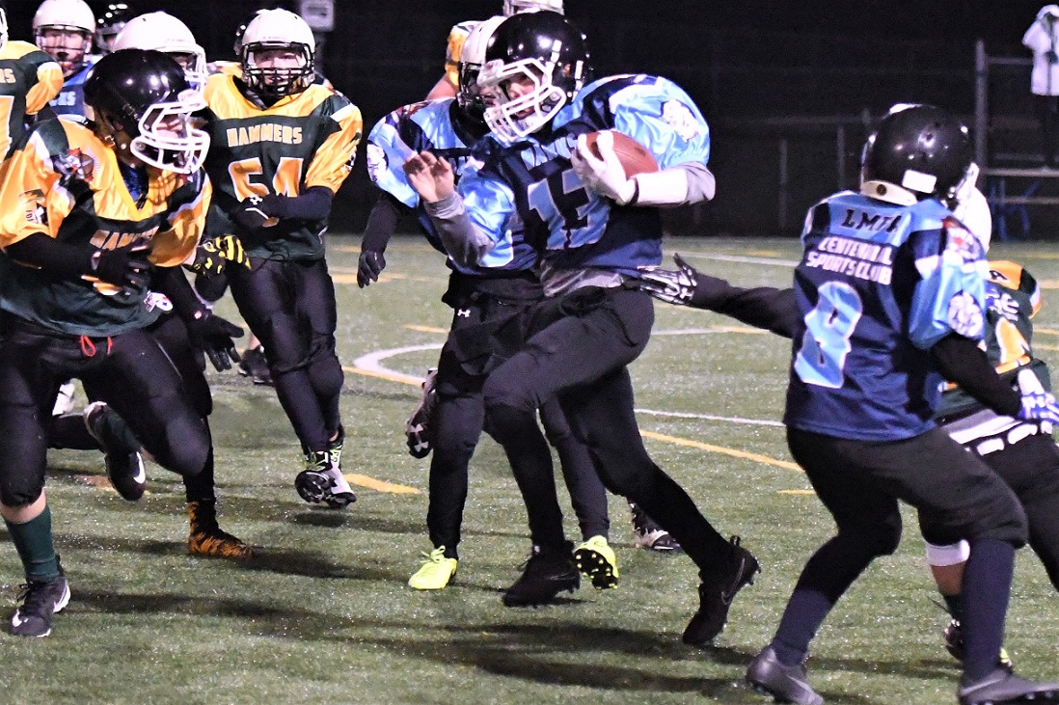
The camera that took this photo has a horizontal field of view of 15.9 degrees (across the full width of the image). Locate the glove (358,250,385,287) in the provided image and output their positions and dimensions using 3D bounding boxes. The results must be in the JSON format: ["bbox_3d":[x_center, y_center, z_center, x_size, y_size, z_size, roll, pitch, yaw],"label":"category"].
[{"bbox_3d":[-0.447,-0.235,10.750,0.090,0.120,0.100,2,5,18],"label":"glove"}]

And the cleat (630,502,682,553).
[{"bbox_3d":[0.389,0.527,11.450,0.280,0.140,0.110,5,7,44],"label":"cleat"}]

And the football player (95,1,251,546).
[{"bbox_3d":[-1.117,-0.201,11.450,0.800,1.640,0.620,4,6,37],"label":"football player"}]

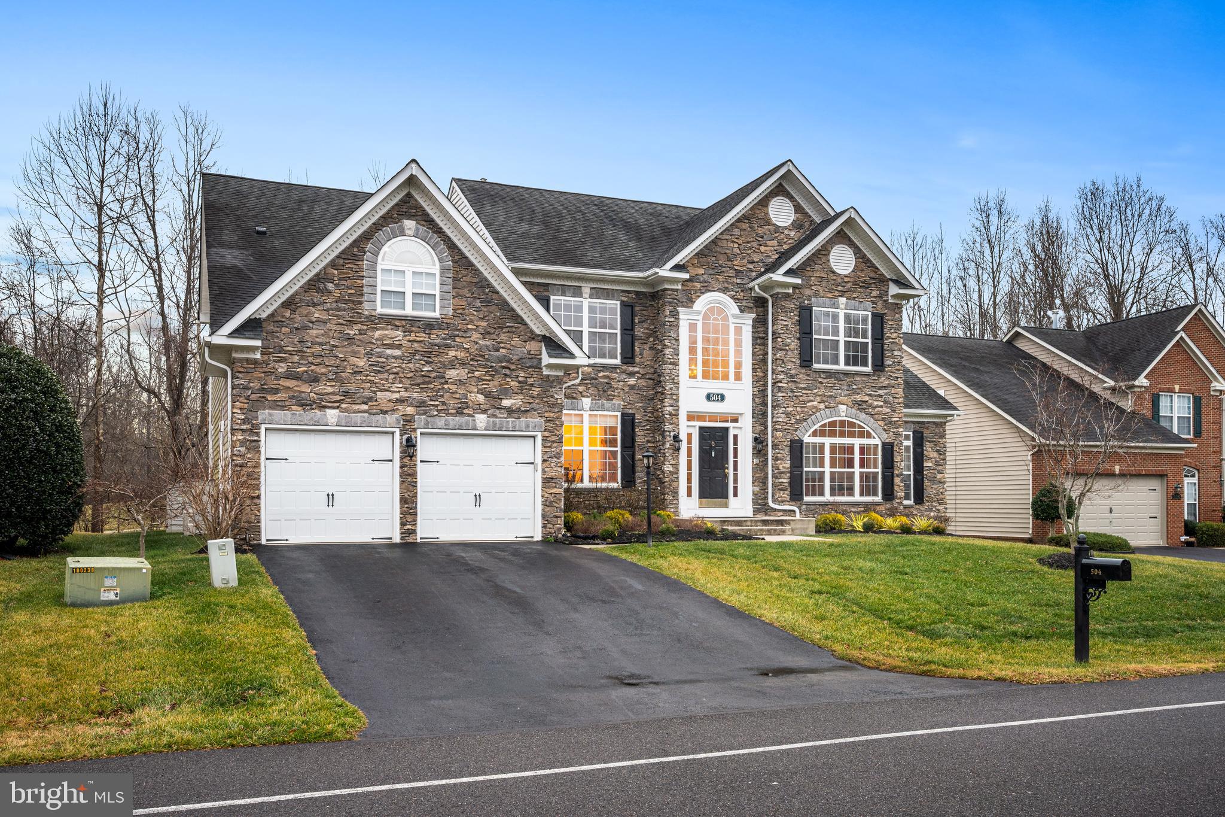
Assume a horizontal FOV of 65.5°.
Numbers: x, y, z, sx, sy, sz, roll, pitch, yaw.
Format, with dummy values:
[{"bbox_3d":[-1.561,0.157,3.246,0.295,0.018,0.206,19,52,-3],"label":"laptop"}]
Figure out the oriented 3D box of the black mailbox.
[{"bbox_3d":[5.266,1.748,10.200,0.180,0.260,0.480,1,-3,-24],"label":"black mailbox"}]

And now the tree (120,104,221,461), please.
[{"bbox_3d":[-17.153,-3.644,37.000,3.600,16.000,3.600,1,-3,-22],"label":"tree"}]

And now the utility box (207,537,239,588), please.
[{"bbox_3d":[-5.274,2.107,12.900,0.310,0.650,0.280,-3,-3,-27],"label":"utility box"}]

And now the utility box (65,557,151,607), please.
[{"bbox_3d":[-6.282,2.159,11.900,0.880,0.520,0.720,1,-3,-28],"label":"utility box"}]

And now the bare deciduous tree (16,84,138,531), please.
[{"bbox_3d":[-20.233,-3.817,36.000,4.100,16.700,4.100,1,-3,-22],"label":"bare deciduous tree"}]

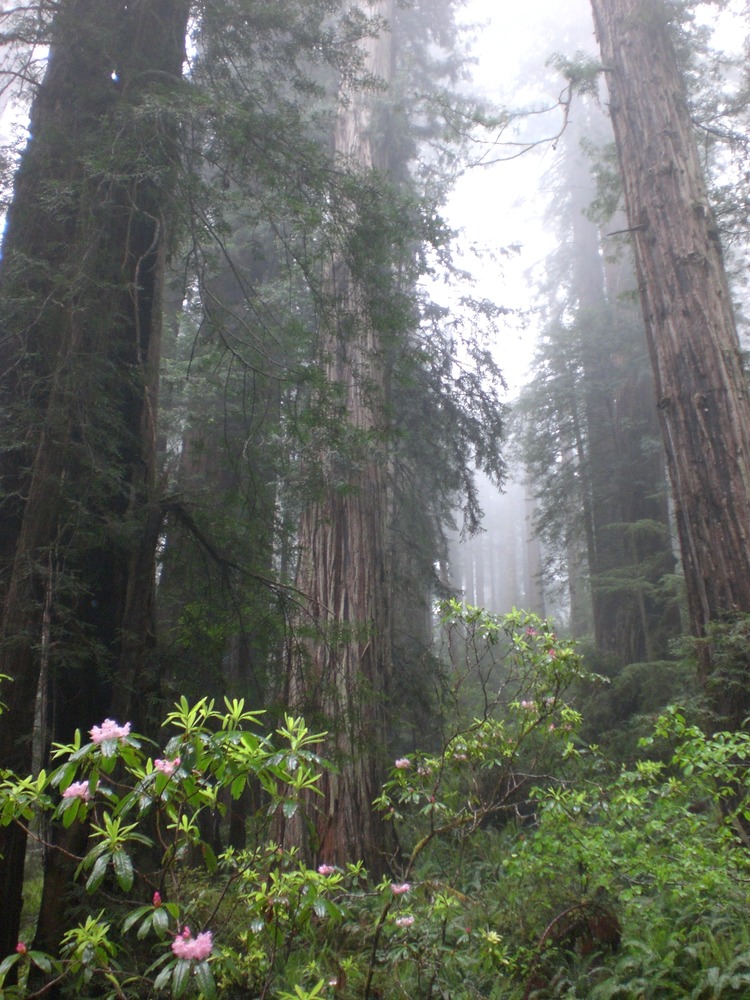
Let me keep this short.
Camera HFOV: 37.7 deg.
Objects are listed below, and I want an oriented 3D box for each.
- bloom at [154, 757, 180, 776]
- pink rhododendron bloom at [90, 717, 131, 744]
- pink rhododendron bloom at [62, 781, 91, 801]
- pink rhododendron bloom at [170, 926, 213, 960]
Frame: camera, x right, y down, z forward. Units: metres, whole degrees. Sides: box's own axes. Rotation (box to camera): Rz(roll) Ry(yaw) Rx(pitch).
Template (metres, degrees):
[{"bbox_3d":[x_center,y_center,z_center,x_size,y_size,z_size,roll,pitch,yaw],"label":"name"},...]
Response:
[{"bbox_3d":[-0.690,0.886,3.650,0.090,0.068,0.090,-3,20,-11],"label":"bloom"},{"bbox_3d":[-0.867,0.761,3.600,0.132,0.090,0.125,-4,21,-14],"label":"pink rhododendron bloom"},{"bbox_3d":[-0.989,0.966,3.650,0.100,0.072,0.100,-5,21,-16],"label":"pink rhododendron bloom"},{"bbox_3d":[-0.585,1.414,3.500,0.135,0.108,0.130,-3,20,-11],"label":"pink rhododendron bloom"}]

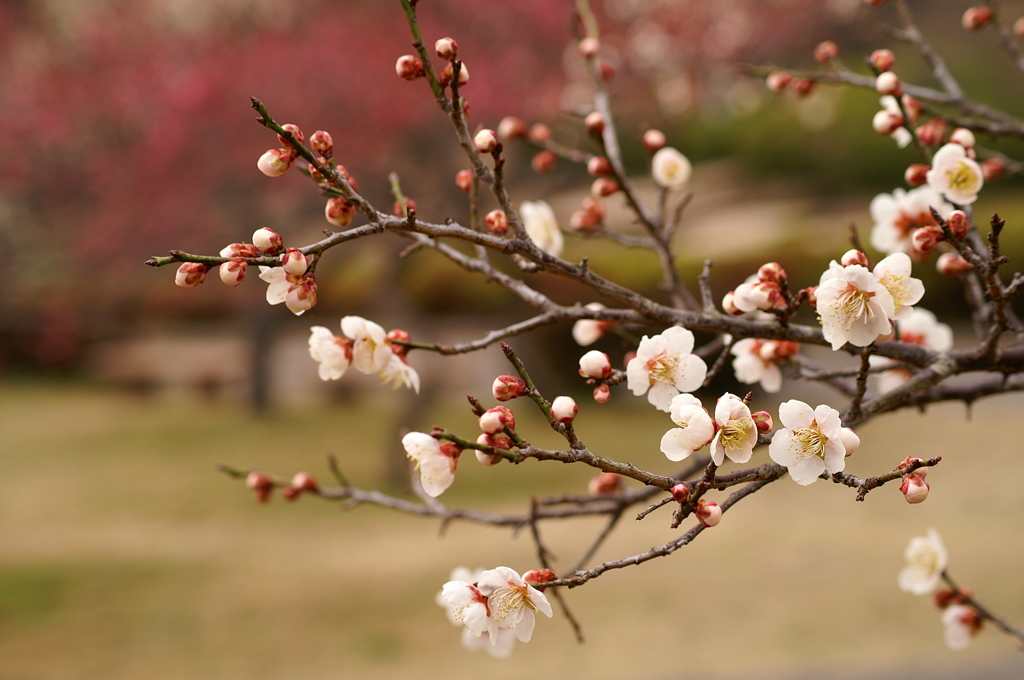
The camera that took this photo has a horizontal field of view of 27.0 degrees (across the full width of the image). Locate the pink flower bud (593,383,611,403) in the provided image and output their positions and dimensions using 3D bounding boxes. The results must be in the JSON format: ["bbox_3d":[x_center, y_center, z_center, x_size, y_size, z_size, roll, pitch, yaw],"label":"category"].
[{"bbox_3d":[0.029,0.017,0.685,0.005,0.006,0.005,0,-15,0],"label":"pink flower bud"}]

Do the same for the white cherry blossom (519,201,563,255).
[{"bbox_3d":[0.012,-0.041,0.790,0.014,0.022,0.022,-17,12,-31],"label":"white cherry blossom"}]

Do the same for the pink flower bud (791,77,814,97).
[{"bbox_3d":[0.109,-0.095,0.800,0.009,0.007,0.007,-45,0,-25],"label":"pink flower bud"}]

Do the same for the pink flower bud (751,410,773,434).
[{"bbox_3d":[0.082,0.027,0.700,0.009,0.008,0.008,3,0,-6],"label":"pink flower bud"}]

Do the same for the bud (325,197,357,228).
[{"bbox_3d":[-0.056,-0.042,0.700,0.010,0.009,0.009,-45,0,25],"label":"bud"}]

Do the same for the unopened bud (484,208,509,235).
[{"bbox_3d":[-0.005,-0.041,0.730,0.008,0.009,0.008,-7,28,0],"label":"unopened bud"}]

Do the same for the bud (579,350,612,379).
[{"bbox_3d":[0.027,0.008,0.680,0.010,0.009,0.009,45,0,-31],"label":"bud"}]

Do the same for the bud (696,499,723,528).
[{"bbox_3d":[0.064,0.056,0.690,0.009,0.008,0.008,32,0,15],"label":"bud"}]

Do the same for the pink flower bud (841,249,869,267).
[{"bbox_3d":[0.113,-0.026,0.700,0.009,0.008,0.008,41,0,-12],"label":"pink flower bud"}]

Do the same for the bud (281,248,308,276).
[{"bbox_3d":[-0.069,-0.025,0.675,0.008,0.010,0.008,-3,-30,0],"label":"bud"}]

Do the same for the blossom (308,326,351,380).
[{"bbox_3d":[-0.059,0.004,0.690,0.013,0.018,0.019,-17,5,-9],"label":"blossom"}]

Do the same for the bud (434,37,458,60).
[{"bbox_3d":[-0.022,-0.096,0.705,0.007,0.007,0.009,51,0,40],"label":"bud"}]

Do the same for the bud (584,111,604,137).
[{"bbox_3d":[0.030,-0.078,0.775,0.007,0.009,0.007,-24,30,0],"label":"bud"}]

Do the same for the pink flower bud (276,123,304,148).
[{"bbox_3d":[-0.072,-0.066,0.690,0.008,0.008,0.009,-27,44,0],"label":"pink flower bud"}]

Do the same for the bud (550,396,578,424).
[{"bbox_3d":[0.017,0.023,0.690,0.008,0.009,0.008,-9,47,0],"label":"bud"}]

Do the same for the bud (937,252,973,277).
[{"bbox_3d":[0.157,-0.027,0.755,0.011,0.008,0.008,12,0,-9],"label":"bud"}]

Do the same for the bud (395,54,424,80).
[{"bbox_3d":[-0.034,-0.091,0.710,0.009,0.008,0.008,-3,0,-28],"label":"bud"}]

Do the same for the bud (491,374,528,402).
[{"bbox_3d":[-0.001,0.016,0.700,0.012,0.008,0.008,-2,0,-14],"label":"bud"}]

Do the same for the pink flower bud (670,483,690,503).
[{"bbox_3d":[0.053,0.048,0.675,0.006,0.006,0.007,31,0,36],"label":"pink flower bud"}]

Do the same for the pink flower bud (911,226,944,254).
[{"bbox_3d":[0.139,-0.034,0.712,0.011,0.008,0.008,-14,0,-34],"label":"pink flower bud"}]

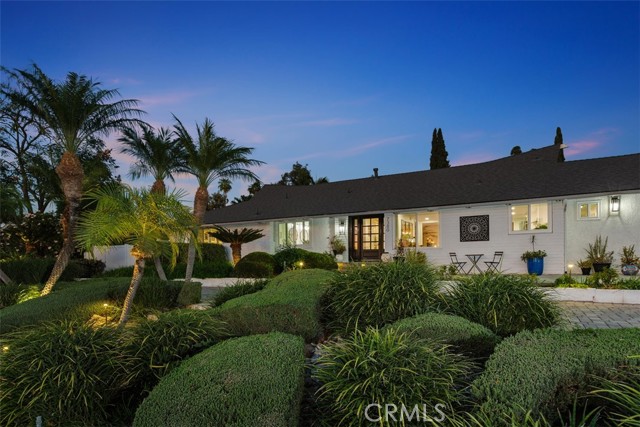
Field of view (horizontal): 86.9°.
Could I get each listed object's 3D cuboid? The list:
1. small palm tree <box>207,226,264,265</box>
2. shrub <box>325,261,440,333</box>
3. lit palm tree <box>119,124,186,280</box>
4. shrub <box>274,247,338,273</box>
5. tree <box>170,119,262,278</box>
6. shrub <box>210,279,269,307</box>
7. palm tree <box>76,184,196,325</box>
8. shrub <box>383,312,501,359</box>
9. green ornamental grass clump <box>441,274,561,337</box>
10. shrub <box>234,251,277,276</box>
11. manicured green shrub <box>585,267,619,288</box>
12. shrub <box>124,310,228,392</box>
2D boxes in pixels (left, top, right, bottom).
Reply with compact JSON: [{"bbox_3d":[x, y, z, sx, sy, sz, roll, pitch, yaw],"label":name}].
[{"bbox_3d":[-3.831,1.560,15.500,2.500,1.950,2.400,0,-2,0],"label":"small palm tree"},{"bbox_3d":[0.999,1.327,5.400,1.800,1.120,1.650,0,-2,0],"label":"shrub"},{"bbox_3d":[-4.732,-0.284,9.600,2.050,4.400,2.000,0,-2,0],"label":"lit palm tree"},{"bbox_3d":[-0.571,1.990,14.300,2.600,1.200,1.700,-1,-2,25],"label":"shrub"},{"bbox_3d":[-2.696,-0.313,8.800,2.300,4.400,2.200,0,-2,0],"label":"tree"},{"bbox_3d":[-1.930,1.918,8.200,1.450,0.660,1.150,0,-2,0],"label":"shrub"},{"bbox_3d":[-3.151,0.704,5.800,2.050,2.400,2.000,0,-2,0],"label":"palm tree"},{"bbox_3d":[1.475,1.481,4.100,1.400,0.550,1.250,0,-2,0],"label":"shrub"},{"bbox_3d":[2.672,1.362,5.000,1.750,0.920,1.600,0,-2,0],"label":"green ornamental grass clump"},{"bbox_3d":[-2.763,2.198,14.700,1.850,1.130,1.750,0,-2,0],"label":"shrub"},{"bbox_3d":[7.417,1.686,8.900,0.900,0.580,0.750,-1,-2,25],"label":"manicured green shrub"},{"bbox_3d":[-1.594,1.501,3.700,1.150,0.850,1.100,0,-2,0],"label":"shrub"}]

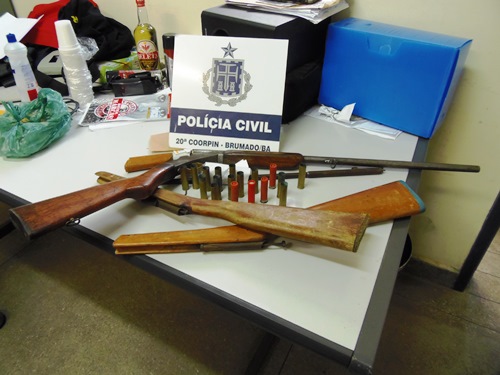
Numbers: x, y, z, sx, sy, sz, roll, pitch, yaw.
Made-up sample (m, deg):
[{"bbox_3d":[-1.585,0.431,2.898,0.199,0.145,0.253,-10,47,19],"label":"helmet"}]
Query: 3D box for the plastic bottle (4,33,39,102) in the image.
[{"bbox_3d":[-0.740,-0.383,1.125,0.066,0.228,0.066,24,42,29],"label":"plastic bottle"}]

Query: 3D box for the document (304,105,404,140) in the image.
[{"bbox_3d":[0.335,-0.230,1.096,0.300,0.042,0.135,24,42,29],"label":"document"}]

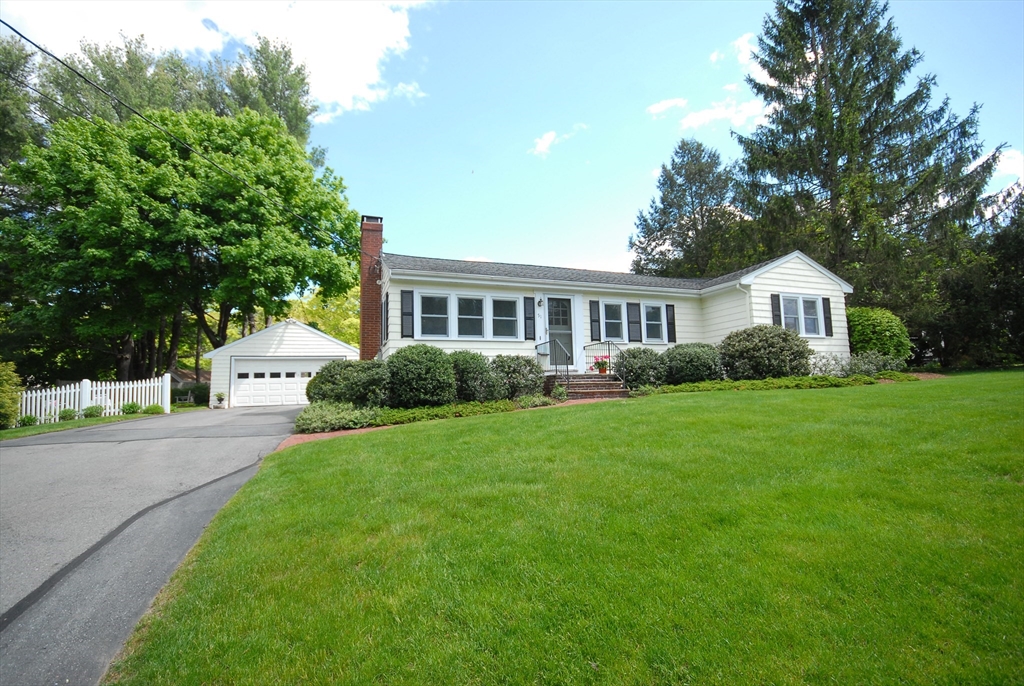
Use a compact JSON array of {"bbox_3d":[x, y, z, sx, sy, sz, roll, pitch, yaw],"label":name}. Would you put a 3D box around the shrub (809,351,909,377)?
[{"bbox_3d":[9.694,0.625,11.938,3.350,0.800,1.050,1,-6,-19],"label":"shrub"}]

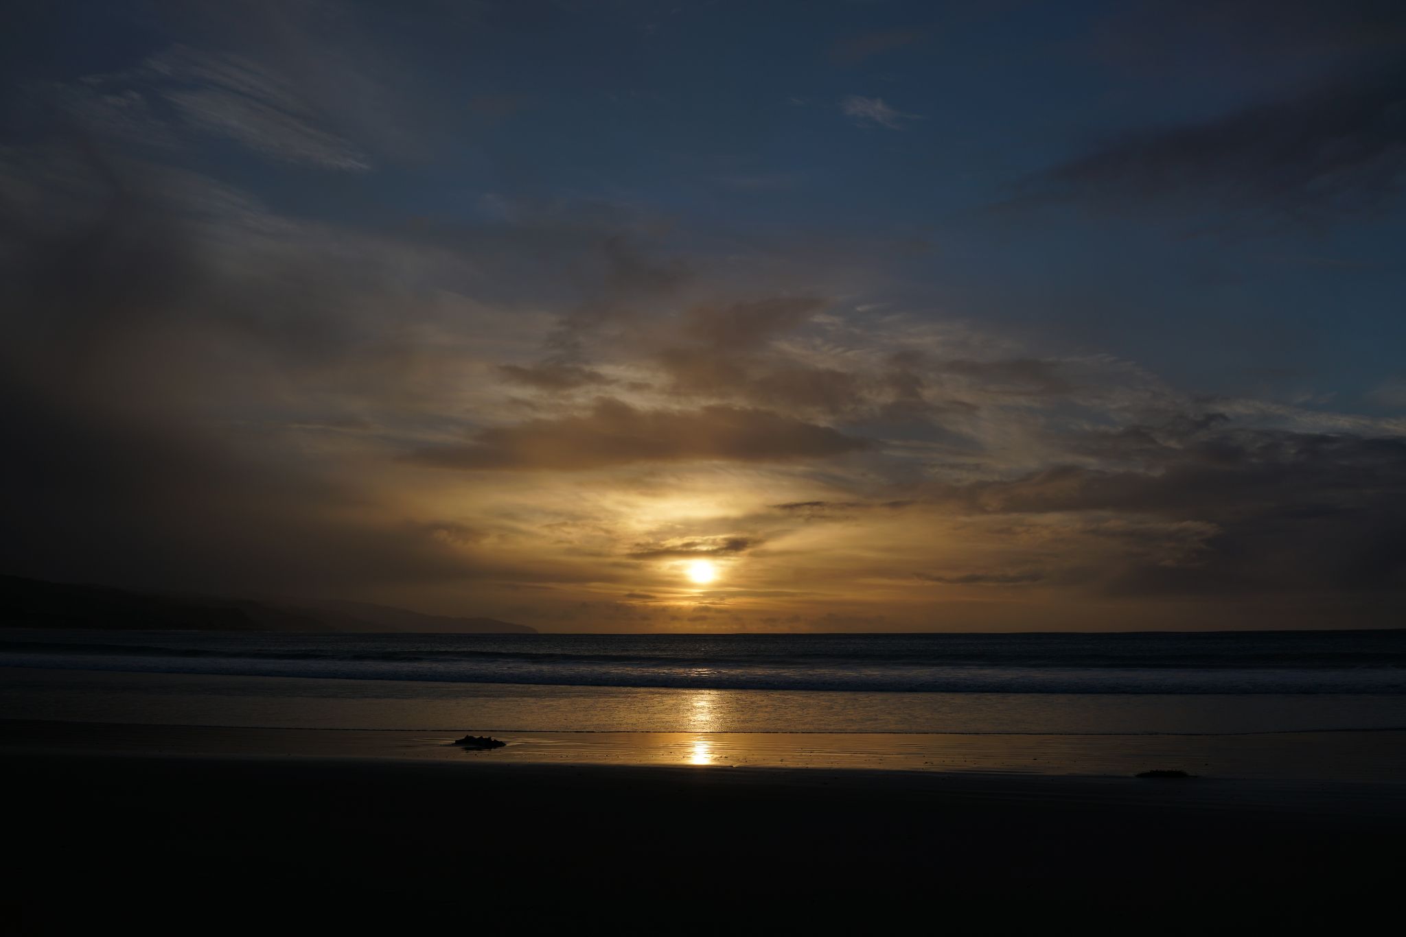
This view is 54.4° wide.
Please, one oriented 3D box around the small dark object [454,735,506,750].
[{"bbox_3d":[-3.263,4.012,20.000,0.750,0.180,0.500,1,-7,-6],"label":"small dark object"}]

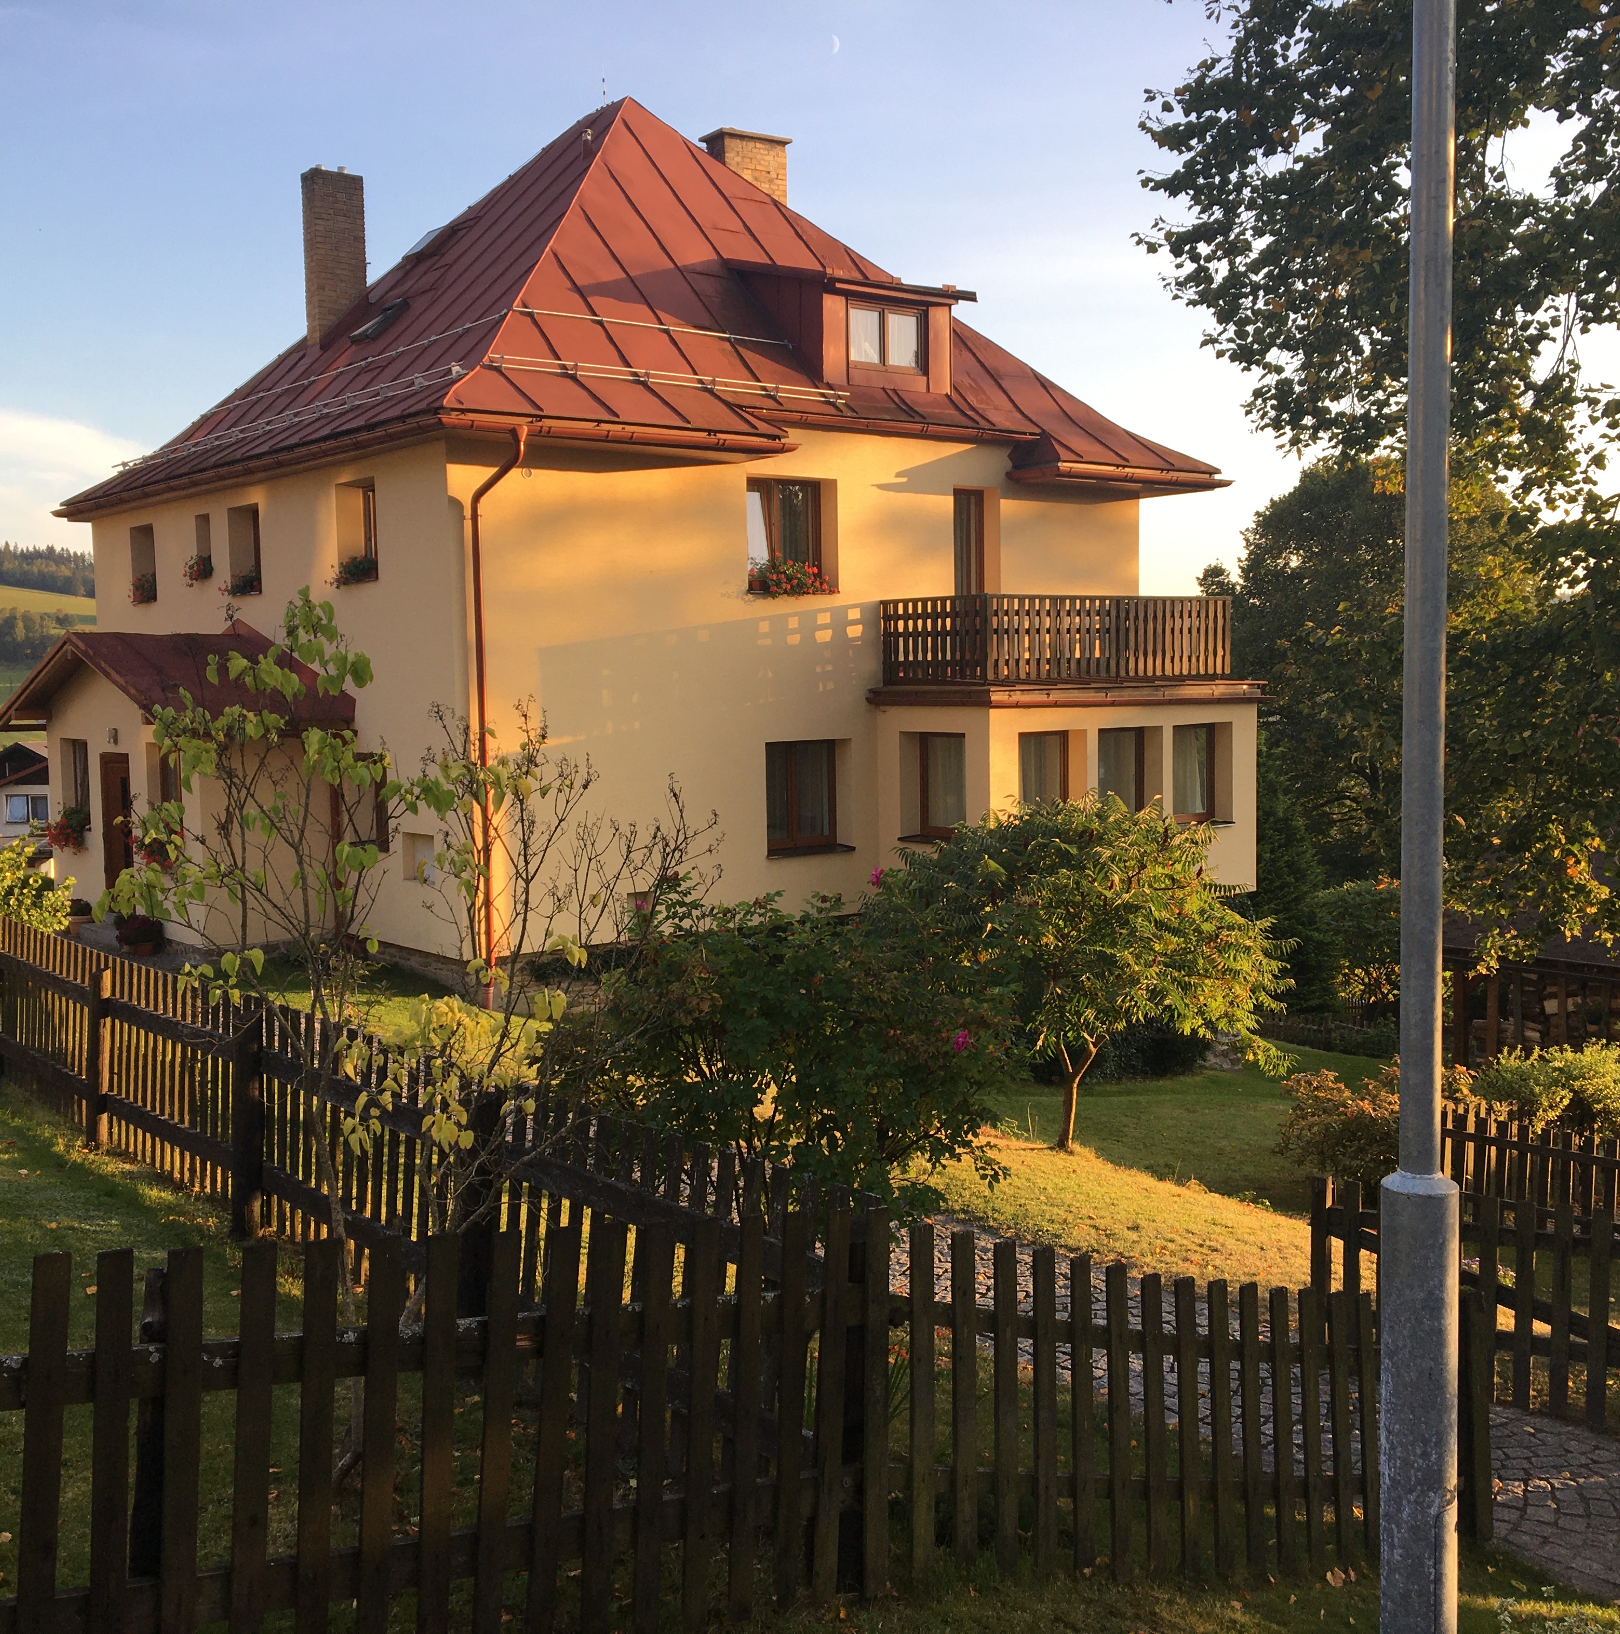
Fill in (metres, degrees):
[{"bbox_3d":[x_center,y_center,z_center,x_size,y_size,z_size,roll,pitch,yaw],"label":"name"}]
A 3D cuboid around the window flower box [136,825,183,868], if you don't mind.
[{"bbox_3d":[-7.759,0.390,21.501,0.320,0.450,0.900,-5,6,-39],"label":"window flower box"}]

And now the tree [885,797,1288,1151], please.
[{"bbox_3d":[1.825,1.009,12.000,2.400,2.300,2.250,-1,5,0],"label":"tree"}]

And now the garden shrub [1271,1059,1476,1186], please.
[{"bbox_3d":[3.526,1.936,11.400,1.180,0.900,1.100,-1,5,0],"label":"garden shrub"}]

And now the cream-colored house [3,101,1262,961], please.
[{"bbox_3d":[-3.092,-4.515,25.722,13.650,11.410,13.700,-5,6,-39],"label":"cream-colored house"}]

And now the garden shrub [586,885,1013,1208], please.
[{"bbox_3d":[-0.028,0.998,7.500,1.650,1.450,1.500,-1,5,0],"label":"garden shrub"}]

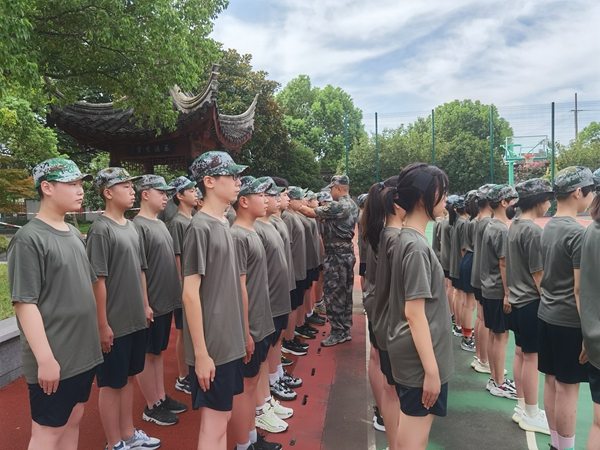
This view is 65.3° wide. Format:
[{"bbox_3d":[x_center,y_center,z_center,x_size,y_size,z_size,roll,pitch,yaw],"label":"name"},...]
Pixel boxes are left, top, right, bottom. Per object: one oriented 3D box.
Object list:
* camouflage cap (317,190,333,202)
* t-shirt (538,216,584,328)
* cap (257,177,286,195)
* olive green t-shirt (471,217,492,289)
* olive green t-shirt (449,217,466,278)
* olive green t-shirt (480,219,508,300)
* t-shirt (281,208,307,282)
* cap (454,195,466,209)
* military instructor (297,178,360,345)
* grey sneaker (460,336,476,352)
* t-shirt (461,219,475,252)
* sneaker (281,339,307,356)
[{"bbox_3d":[0.349,-0.417,6.737,0.250,0.140,0.180,0,3,8],"label":"camouflage cap"},{"bbox_3d":[1.464,0.272,2.602,0.280,0.660,0.460,-1,3,5],"label":"t-shirt"},{"bbox_3d":[-0.229,-0.278,3.409,0.260,0.140,0.180,0,3,8],"label":"cap"},{"bbox_3d":[1.640,0.264,4.065,0.270,0.650,0.450,-1,4,8],"label":"olive green t-shirt"},{"bbox_3d":[1.835,0.228,5.245,0.250,0.650,0.430,-1,3,7],"label":"olive green t-shirt"},{"bbox_3d":[1.573,0.266,3.682,0.260,0.630,0.450,-1,3,7],"label":"olive green t-shirt"},{"bbox_3d":[-0.072,0.209,4.871,0.280,0.720,0.440,0,3,8],"label":"t-shirt"},{"bbox_3d":[1.847,-0.267,5.217,0.250,0.140,0.180,-1,3,7],"label":"cap"},{"bbox_3d":[0.320,0.362,4.910,0.630,1.750,0.520,0,3,6],"label":"military instructor"},{"bbox_3d":[1.763,1.191,4.716,0.270,0.130,0.100,0,4,25],"label":"grey sneaker"},{"bbox_3d":[1.692,0.118,4.556,0.260,0.410,0.410,-1,3,5],"label":"t-shirt"},{"bbox_3d":[-0.065,1.234,4.726,0.280,0.120,0.105,0,4,20],"label":"sneaker"}]

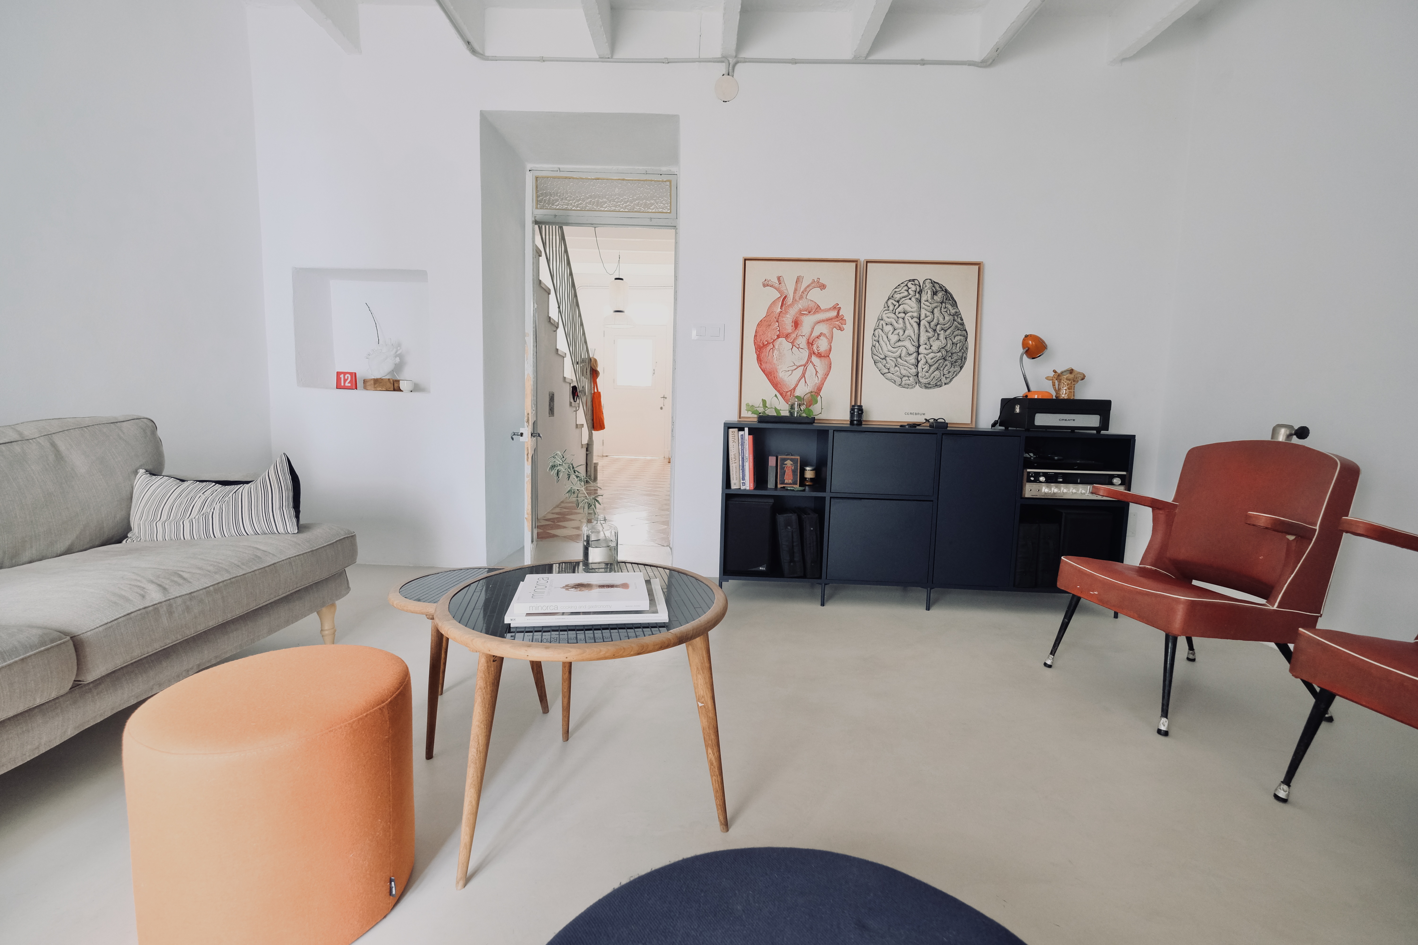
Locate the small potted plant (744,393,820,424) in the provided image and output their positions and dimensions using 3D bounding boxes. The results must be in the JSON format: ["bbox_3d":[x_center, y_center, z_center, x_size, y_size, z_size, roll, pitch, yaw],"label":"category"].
[{"bbox_3d":[0.358,-0.318,2.898,0.368,0.155,0.153,2,6,2],"label":"small potted plant"}]

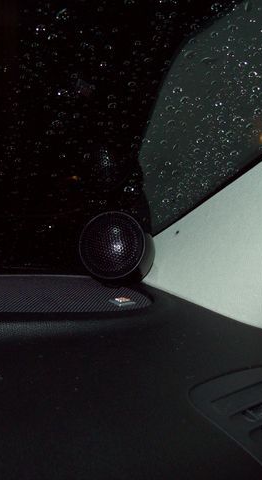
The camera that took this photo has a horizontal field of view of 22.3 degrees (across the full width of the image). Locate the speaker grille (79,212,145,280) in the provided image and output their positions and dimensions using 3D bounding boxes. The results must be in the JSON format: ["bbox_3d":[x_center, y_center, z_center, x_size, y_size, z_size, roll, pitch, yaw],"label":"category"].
[{"bbox_3d":[-0.014,0.004,0.517,0.052,0.052,0.007,2,-11,13],"label":"speaker grille"}]

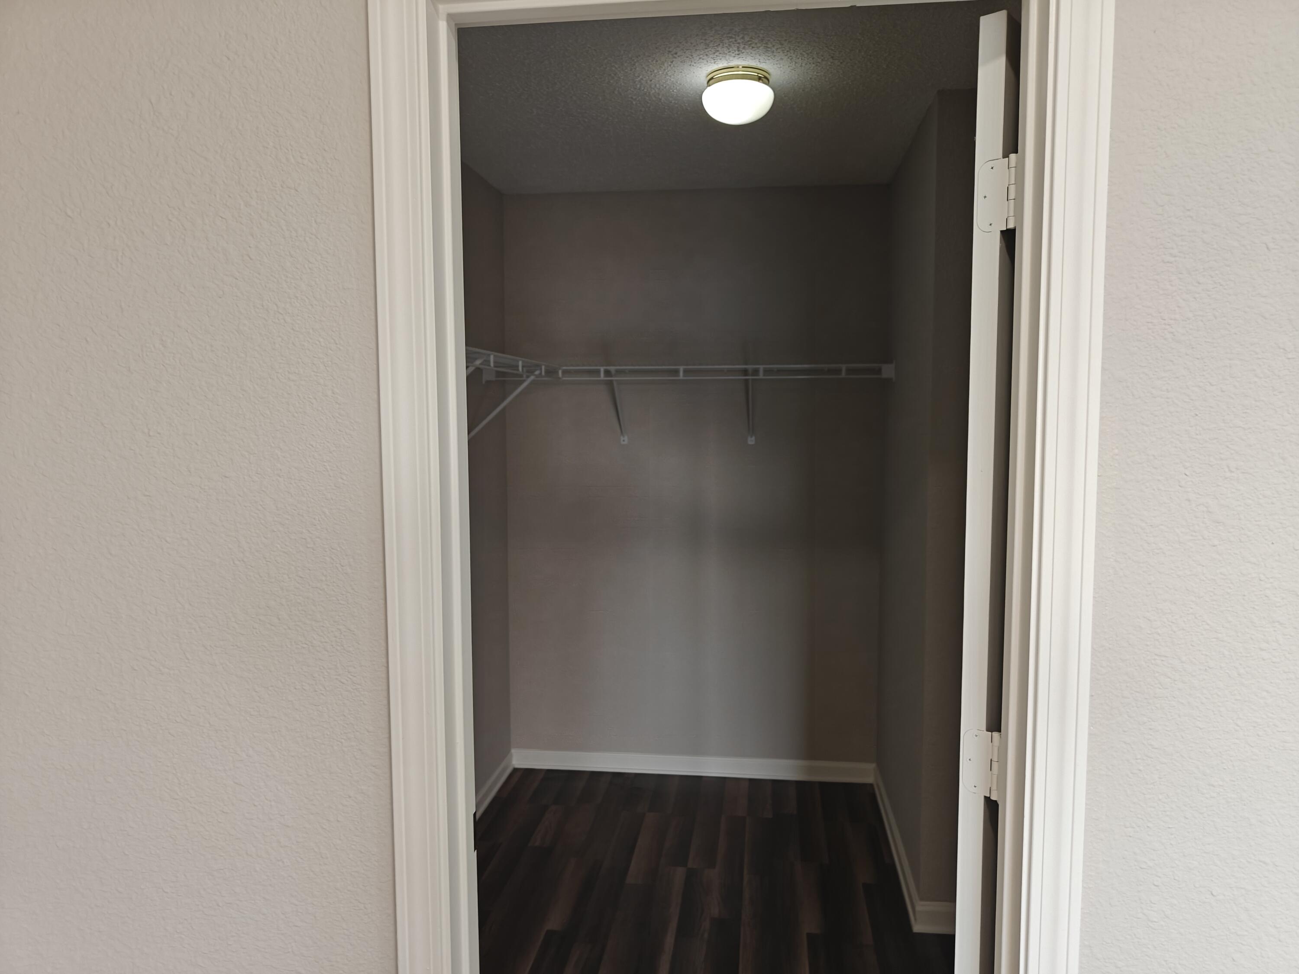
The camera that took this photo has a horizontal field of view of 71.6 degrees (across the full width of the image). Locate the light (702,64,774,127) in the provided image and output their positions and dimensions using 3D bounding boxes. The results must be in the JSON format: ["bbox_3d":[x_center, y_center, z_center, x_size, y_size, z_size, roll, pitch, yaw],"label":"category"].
[{"bbox_3d":[0.238,-1.034,2.417,0.193,0.114,0.193,1,5,8],"label":"light"}]

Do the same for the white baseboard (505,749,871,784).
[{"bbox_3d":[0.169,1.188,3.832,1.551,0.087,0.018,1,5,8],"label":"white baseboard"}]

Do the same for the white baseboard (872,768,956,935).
[{"bbox_3d":[0.917,1.243,3.210,0.118,0.087,1.060,1,5,8],"label":"white baseboard"}]

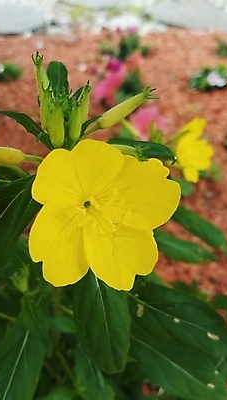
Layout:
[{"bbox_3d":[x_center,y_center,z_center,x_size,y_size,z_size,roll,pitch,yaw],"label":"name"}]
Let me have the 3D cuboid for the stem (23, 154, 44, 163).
[{"bbox_3d":[-0.035,-0.018,0.180,0.010,0.003,0.003,8,73,-6],"label":"stem"}]

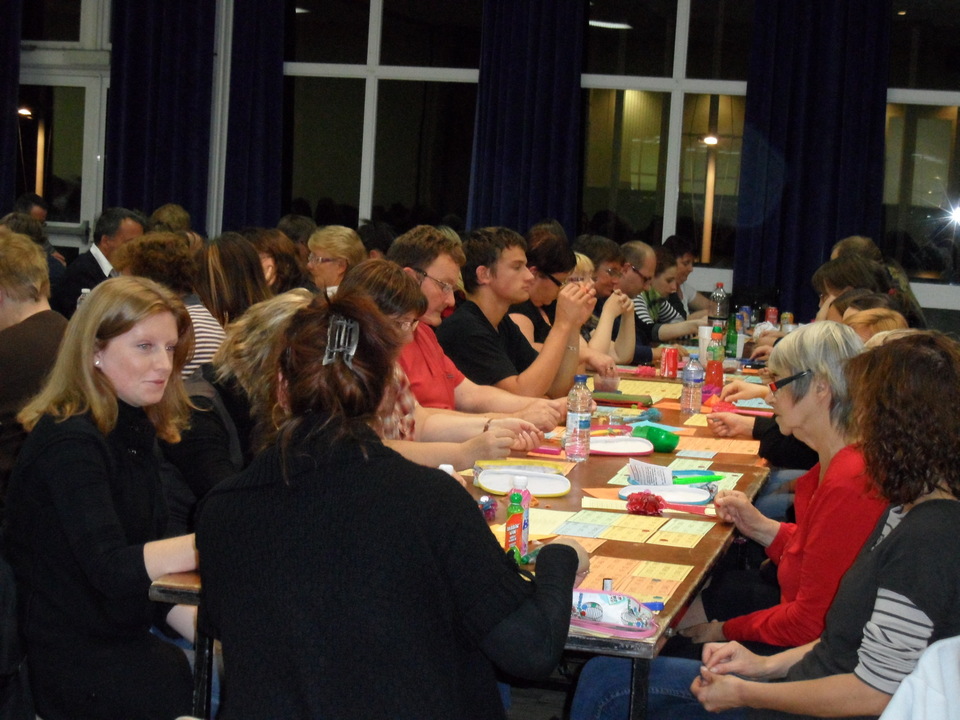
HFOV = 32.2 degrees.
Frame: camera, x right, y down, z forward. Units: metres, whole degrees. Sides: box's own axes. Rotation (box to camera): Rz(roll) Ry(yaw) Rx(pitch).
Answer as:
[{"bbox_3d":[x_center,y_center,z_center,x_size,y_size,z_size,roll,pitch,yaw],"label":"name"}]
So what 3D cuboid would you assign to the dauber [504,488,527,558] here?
[{"bbox_3d":[0.060,0.282,2.794,0.033,0.124,0.033,4,5,9],"label":"dauber"}]

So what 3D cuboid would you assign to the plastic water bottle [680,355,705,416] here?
[{"bbox_3d":[0.679,0.074,5.301,0.064,0.185,0.064,3,5,0],"label":"plastic water bottle"}]

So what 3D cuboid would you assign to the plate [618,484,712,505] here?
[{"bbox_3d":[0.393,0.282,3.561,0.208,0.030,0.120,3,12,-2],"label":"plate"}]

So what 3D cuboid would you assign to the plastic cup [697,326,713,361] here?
[{"bbox_3d":[0.987,-0.058,7.230,0.072,0.155,0.072,3,5,0],"label":"plastic cup"}]

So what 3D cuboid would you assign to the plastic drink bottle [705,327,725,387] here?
[{"bbox_3d":[0.860,-0.004,6.061,0.066,0.232,0.066,3,5,0],"label":"plastic drink bottle"}]

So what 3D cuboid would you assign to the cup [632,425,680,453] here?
[{"bbox_3d":[0.461,0.207,4.361,0.115,0.072,0.085,6,6,30],"label":"cup"}]

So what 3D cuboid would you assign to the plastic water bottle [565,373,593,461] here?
[{"bbox_3d":[0.247,0.141,4.091,0.064,0.208,0.064,3,5,0],"label":"plastic water bottle"}]

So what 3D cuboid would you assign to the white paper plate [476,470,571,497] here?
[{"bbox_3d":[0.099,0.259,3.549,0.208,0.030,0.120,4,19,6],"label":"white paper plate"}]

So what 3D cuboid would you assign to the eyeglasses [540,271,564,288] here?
[{"bbox_3d":[0.246,-0.277,5.650,0.140,0.045,0.140,38,-2,-12],"label":"eyeglasses"}]

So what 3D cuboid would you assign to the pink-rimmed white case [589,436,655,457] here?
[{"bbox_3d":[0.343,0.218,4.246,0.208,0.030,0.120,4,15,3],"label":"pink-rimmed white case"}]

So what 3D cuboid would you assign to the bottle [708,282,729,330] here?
[{"bbox_3d":[1.100,-0.180,7.688,0.090,0.335,0.090,3,5,0],"label":"bottle"}]

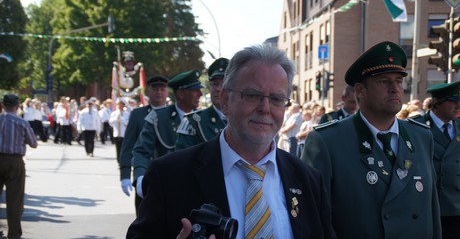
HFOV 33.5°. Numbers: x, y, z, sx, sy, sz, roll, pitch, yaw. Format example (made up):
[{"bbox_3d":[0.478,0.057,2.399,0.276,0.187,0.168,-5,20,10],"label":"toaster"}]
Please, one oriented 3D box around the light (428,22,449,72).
[{"bbox_3d":[4.042,-1.392,14.800,0.400,0.930,0.280,2,1,3],"label":"light"}]

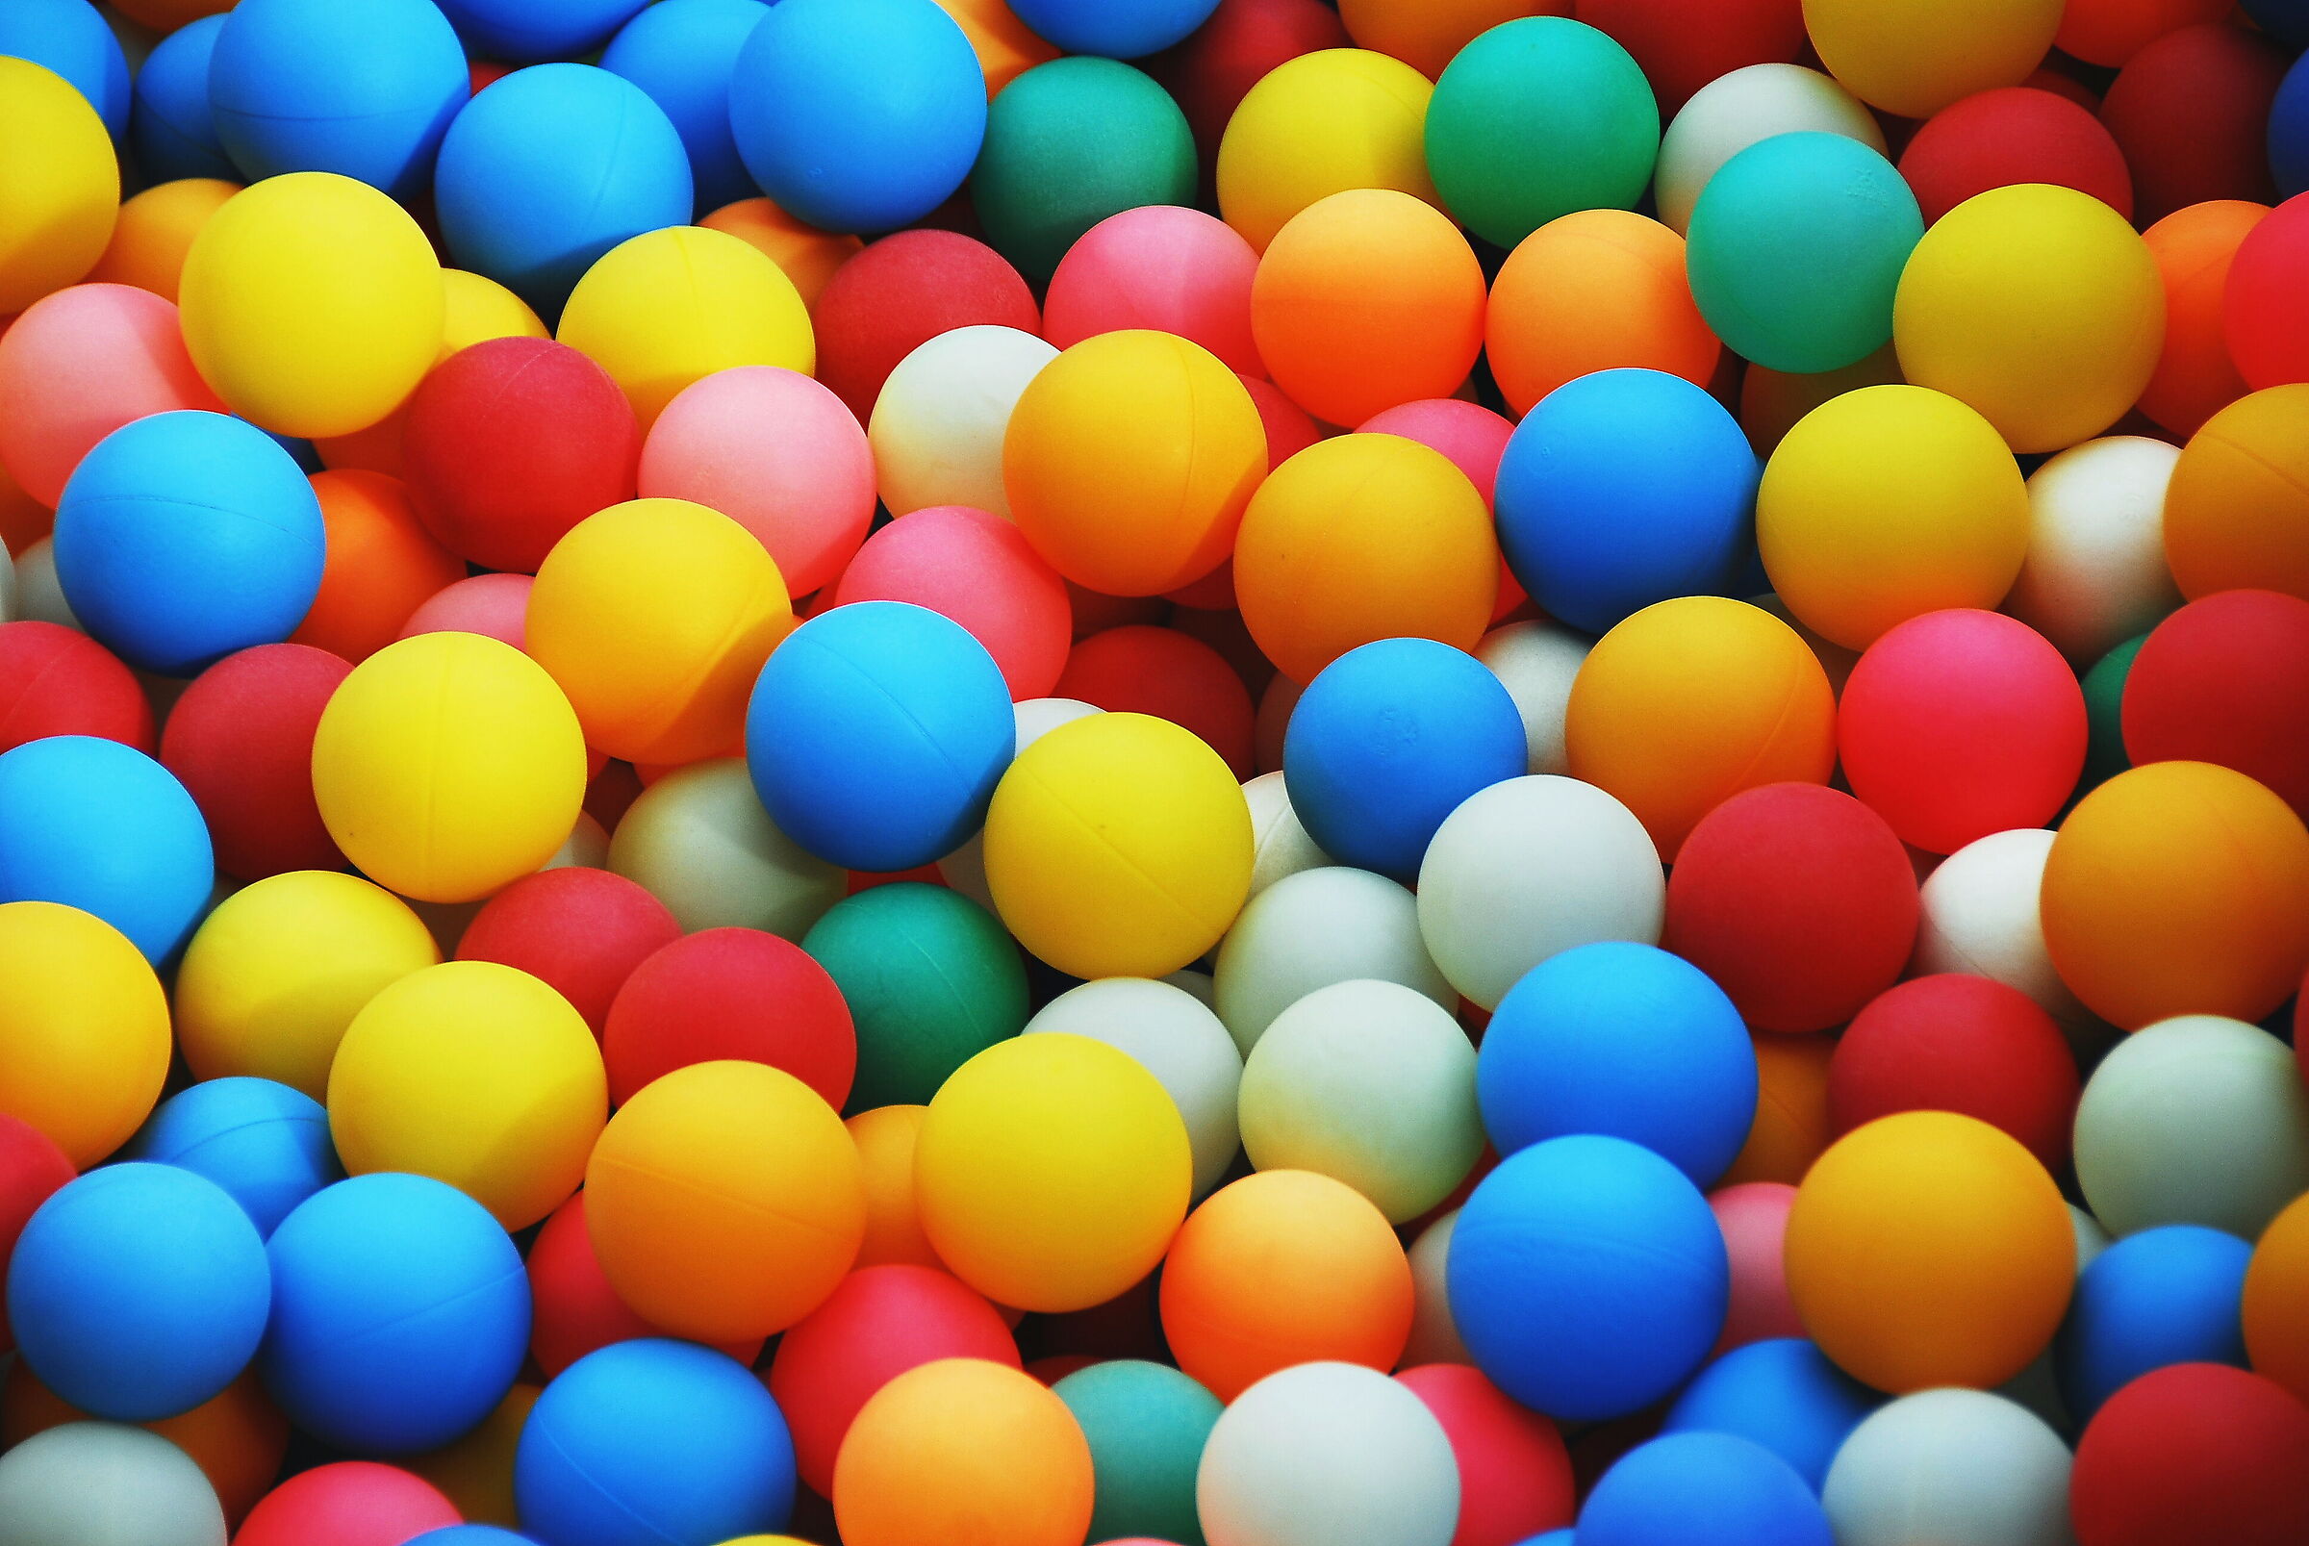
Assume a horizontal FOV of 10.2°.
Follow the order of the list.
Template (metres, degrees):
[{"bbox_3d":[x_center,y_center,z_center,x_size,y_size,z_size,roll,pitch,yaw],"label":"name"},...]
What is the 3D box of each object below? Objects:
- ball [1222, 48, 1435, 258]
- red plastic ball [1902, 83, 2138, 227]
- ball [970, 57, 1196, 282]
[{"bbox_3d":[0.054,-0.170,3.696,0.072,0.072,0.072,-3,45,3],"label":"ball"},{"bbox_3d":[0.234,-0.154,3.534,0.065,0.065,0.065,-3,45,3],"label":"red plastic ball"},{"bbox_3d":[-0.020,-0.169,3.660,0.065,0.065,0.065,-3,45,3],"label":"ball"}]

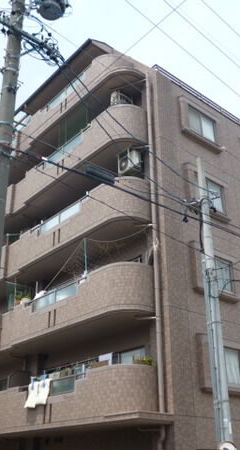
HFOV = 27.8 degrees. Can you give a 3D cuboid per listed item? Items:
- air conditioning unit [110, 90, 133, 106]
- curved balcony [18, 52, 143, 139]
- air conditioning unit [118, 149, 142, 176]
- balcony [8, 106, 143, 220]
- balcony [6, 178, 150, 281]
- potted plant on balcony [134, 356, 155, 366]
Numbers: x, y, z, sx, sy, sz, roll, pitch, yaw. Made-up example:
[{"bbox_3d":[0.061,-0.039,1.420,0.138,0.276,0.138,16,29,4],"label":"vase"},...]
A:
[{"bbox_3d":[0.022,-4.521,17.580,0.300,0.580,0.770,20,-33,-35],"label":"air conditioning unit"},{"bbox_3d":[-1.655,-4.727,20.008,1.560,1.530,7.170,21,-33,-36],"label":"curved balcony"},{"bbox_3d":[0.296,-2.047,16.270,0.340,0.620,0.660,21,-33,-36],"label":"air conditioning unit"},{"bbox_3d":[-1.752,-2.057,18.823,1.420,1.420,7.600,20,-33,-35],"label":"balcony"},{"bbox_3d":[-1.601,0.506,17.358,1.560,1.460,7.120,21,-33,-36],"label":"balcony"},{"bbox_3d":[0.588,3.674,12.836,0.450,0.320,0.260,20,-33,-35],"label":"potted plant on balcony"}]

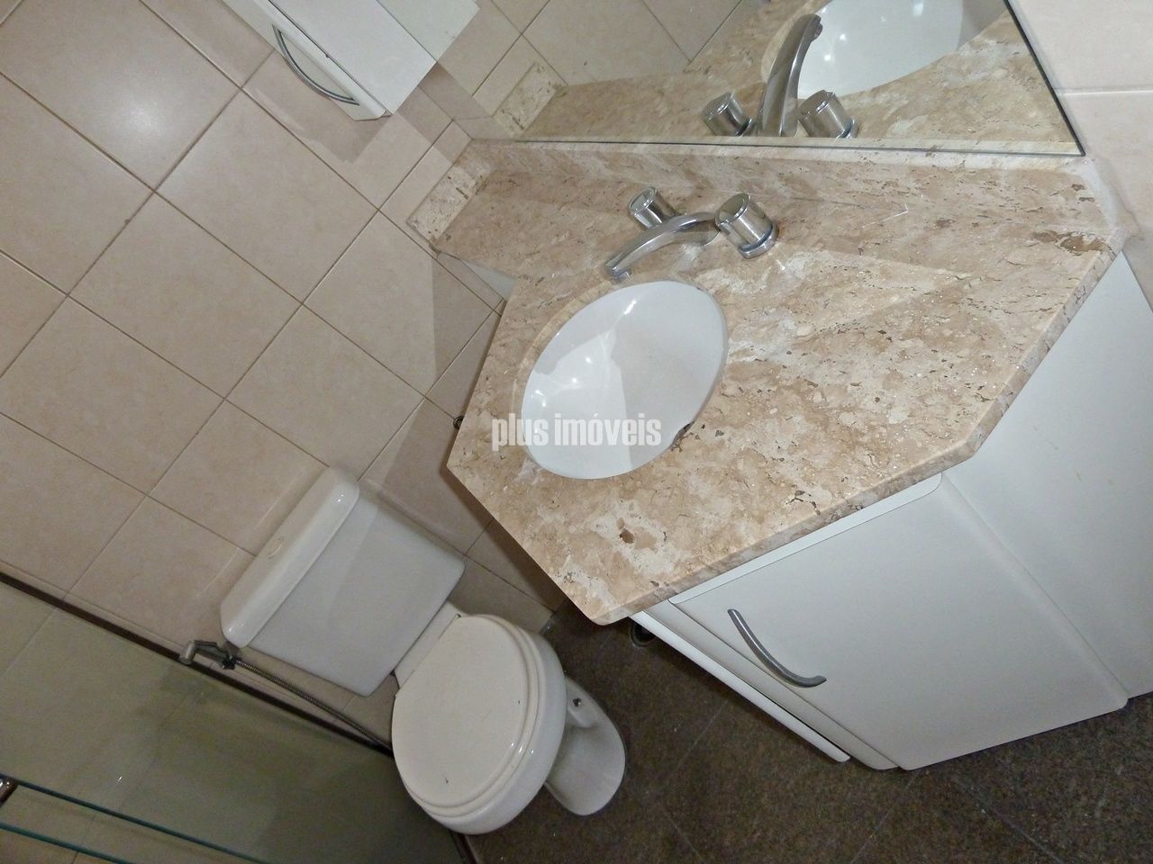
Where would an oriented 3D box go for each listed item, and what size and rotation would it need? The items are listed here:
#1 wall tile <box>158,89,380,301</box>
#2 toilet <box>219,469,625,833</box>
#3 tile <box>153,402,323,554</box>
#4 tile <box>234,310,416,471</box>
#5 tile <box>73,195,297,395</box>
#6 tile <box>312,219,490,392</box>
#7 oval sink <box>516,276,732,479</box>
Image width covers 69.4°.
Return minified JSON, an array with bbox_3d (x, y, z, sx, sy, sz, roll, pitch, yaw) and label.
[{"bbox_3d":[-0.595,-0.453,1.634,0.248,0.331,0.010,-52,32,-4],"label":"wall tile"},{"bbox_3d":[-0.254,0.513,1.719,0.381,0.753,0.685,-52,32,-4],"label":"toilet"},{"bbox_3d":[-0.682,0.125,1.779,0.248,0.331,0.010,-52,32,-4],"label":"tile"},{"bbox_3d":[-0.529,-0.072,1.794,0.248,0.331,0.010,-52,32,-4],"label":"tile"},{"bbox_3d":[-0.748,-0.256,1.619,0.248,0.331,0.010,-52,32,-4],"label":"tile"},{"bbox_3d":[-0.376,-0.270,1.810,0.248,0.331,0.010,-52,32,-4],"label":"tile"},{"bbox_3d":[0.095,-0.033,1.048,0.288,0.144,0.407,-51,31,-2],"label":"oval sink"}]

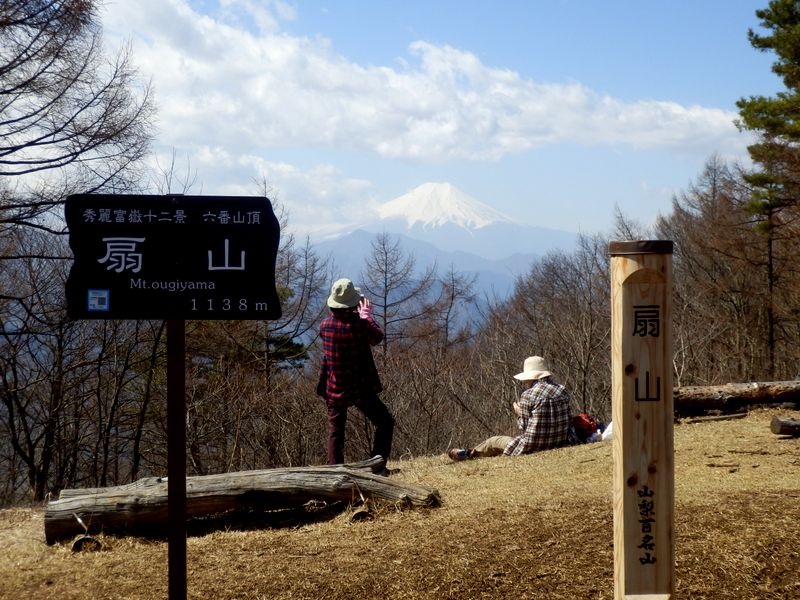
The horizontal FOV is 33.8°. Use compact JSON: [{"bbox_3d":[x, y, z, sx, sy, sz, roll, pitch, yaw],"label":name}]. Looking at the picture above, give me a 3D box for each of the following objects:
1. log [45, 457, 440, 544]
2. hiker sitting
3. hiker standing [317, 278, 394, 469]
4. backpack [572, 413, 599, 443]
[{"bbox_3d":[-1.130,1.453,9.450,2.800,0.470,0.600,-4,1,2],"label":"log"},{"bbox_3d":[0.952,0.902,11.050,0.930,0.870,0.600,1,2,41],"label":"hiker sitting"},{"bbox_3d":[-0.340,0.641,10.550,0.560,1.610,0.500,0,2,16],"label":"hiker standing"},{"bbox_3d":[1.593,1.097,11.250,0.310,0.310,0.260,-1,2,-14],"label":"backpack"}]

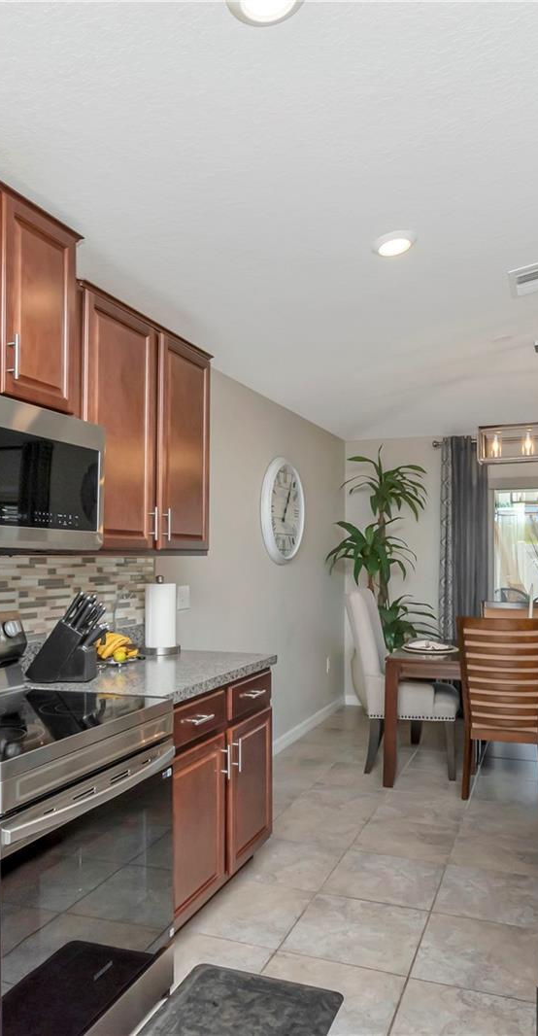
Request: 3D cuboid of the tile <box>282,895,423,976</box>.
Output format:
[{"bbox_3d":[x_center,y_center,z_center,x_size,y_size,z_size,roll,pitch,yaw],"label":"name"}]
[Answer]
[{"bbox_3d":[0.328,1.532,2.398,0.456,0.010,0.433,-3,-3,23],"label":"tile"}]

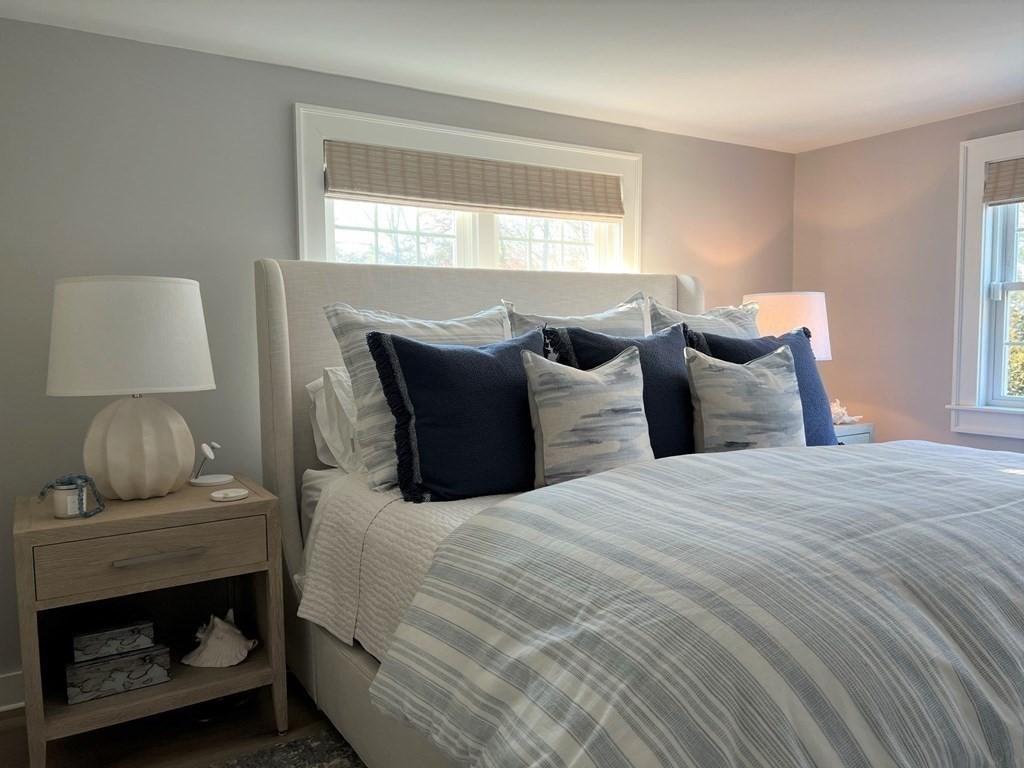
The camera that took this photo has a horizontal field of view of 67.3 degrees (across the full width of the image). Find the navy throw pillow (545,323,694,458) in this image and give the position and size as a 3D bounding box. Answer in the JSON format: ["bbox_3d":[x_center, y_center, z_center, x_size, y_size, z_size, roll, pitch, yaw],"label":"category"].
[{"bbox_3d":[0.422,0.038,2.694,0.580,0.540,0.180,-3,-17,-29],"label":"navy throw pillow"}]

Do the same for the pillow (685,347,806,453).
[{"bbox_3d":[0.823,0.076,2.642,0.460,0.440,0.160,-3,-17,-25],"label":"pillow"}]

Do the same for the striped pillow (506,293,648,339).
[{"bbox_3d":[0.319,-0.037,2.867,0.660,0.630,0.180,-3,-17,-32],"label":"striped pillow"}]

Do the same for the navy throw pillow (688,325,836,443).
[{"bbox_3d":[0.976,0.020,2.948,0.580,0.530,0.180,-3,-13,-23],"label":"navy throw pillow"}]

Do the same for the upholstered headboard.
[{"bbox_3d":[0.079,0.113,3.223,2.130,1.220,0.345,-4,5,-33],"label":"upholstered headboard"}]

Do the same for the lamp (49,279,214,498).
[{"bbox_3d":[-1.146,0.015,2.339,0.455,0.652,0.455,-4,5,-33],"label":"lamp"}]

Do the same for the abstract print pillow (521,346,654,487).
[{"bbox_3d":[0.247,0.095,2.397,0.460,0.450,0.160,-3,-18,-29],"label":"abstract print pillow"}]

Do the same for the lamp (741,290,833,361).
[{"bbox_3d":[1.416,-0.135,4.022,0.475,0.676,0.475,-3,5,-32],"label":"lamp"}]

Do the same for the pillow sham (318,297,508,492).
[{"bbox_3d":[-0.235,0.017,2.537,0.660,0.620,0.180,-3,-19,-31],"label":"pillow sham"}]

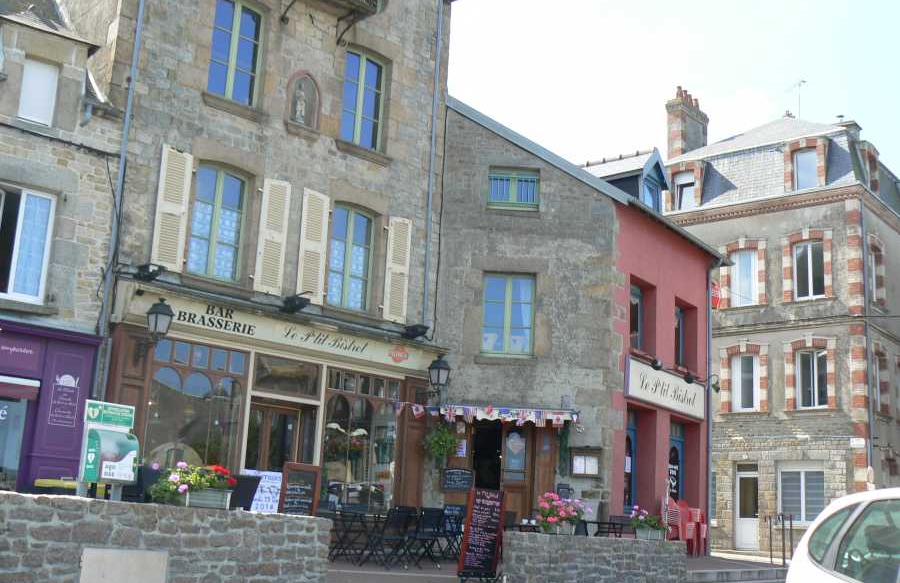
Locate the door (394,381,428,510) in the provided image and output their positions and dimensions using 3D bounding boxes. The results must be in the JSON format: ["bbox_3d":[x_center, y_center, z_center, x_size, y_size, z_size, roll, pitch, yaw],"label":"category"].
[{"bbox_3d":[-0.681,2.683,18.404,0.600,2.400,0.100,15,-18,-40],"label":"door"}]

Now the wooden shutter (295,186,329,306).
[{"bbox_3d":[-2.201,-0.713,17.664,0.500,1.840,0.050,15,-18,-40],"label":"wooden shutter"}]

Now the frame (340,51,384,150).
[{"bbox_3d":[-1.533,-3.327,19.003,0.870,1.680,0.120,15,-18,-40],"label":"frame"}]

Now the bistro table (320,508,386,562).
[{"bbox_3d":[-1.352,3.419,15.300,0.720,0.730,0.660,15,-18,-40],"label":"bistro table"}]

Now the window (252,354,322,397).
[{"bbox_3d":[-2.705,1.465,18.284,0.100,0.600,1.420,-10,-18,44],"label":"window"}]

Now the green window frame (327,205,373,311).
[{"bbox_3d":[-1.826,-0.603,19.823,0.100,1.860,0.970,-10,-18,44],"label":"green window frame"}]

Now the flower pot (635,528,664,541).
[{"bbox_3d":[2.789,3.421,15.453,0.240,0.170,0.370,-10,-18,44],"label":"flower pot"}]

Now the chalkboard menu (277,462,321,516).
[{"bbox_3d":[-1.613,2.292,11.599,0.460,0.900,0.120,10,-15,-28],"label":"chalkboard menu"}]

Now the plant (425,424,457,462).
[{"bbox_3d":[-0.142,2.542,18.263,0.550,0.630,0.500,2,-14,4],"label":"plant"}]

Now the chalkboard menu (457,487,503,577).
[{"bbox_3d":[0.376,2.838,12.795,0.480,1.050,0.350,0,-14,12],"label":"chalkboard menu"}]

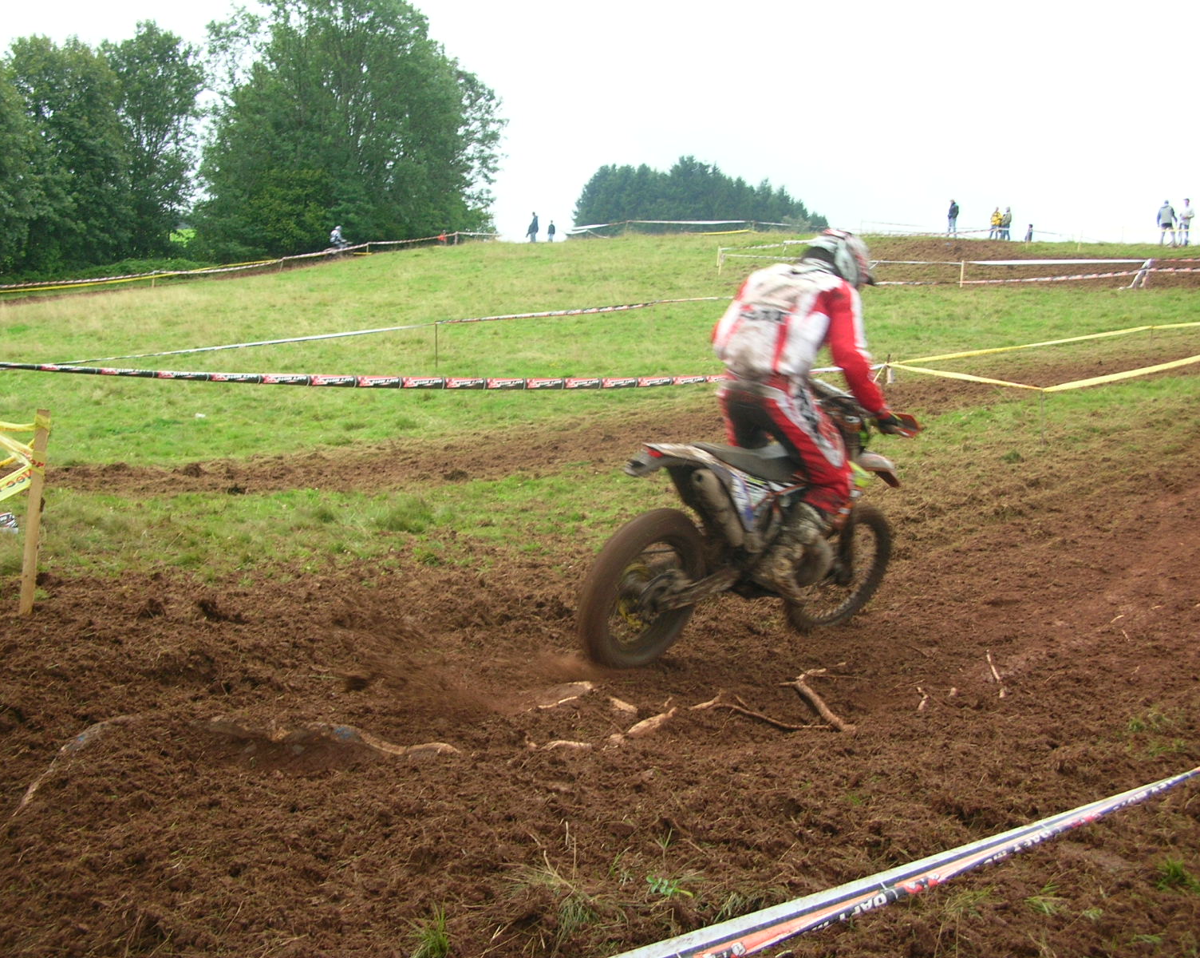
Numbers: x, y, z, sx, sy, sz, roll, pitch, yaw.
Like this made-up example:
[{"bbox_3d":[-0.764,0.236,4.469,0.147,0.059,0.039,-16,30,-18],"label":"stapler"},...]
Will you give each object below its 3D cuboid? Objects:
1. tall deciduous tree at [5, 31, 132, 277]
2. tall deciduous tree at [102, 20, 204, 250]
[{"bbox_3d":[-29.103,-17.912,71.000,6.800,13.300,6.800,1,6,0],"label":"tall deciduous tree"},{"bbox_3d":[-26.337,-19.966,76.000,6.300,14.000,6.300,1,6,0],"label":"tall deciduous tree"}]

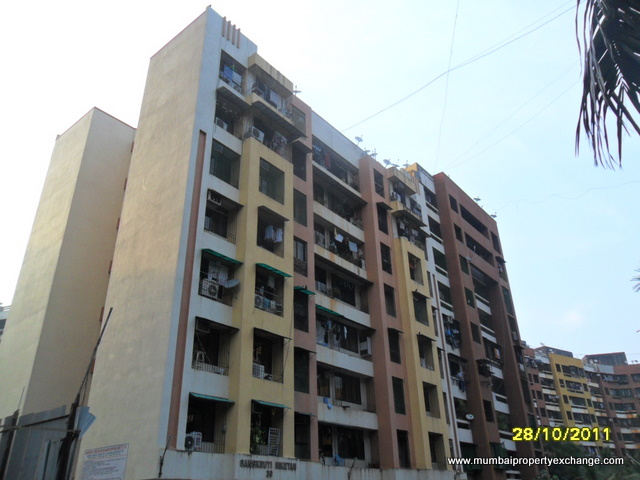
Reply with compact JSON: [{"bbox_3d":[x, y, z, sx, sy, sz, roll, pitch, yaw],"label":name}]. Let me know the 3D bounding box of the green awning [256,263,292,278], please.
[{"bbox_3d":[-1.973,1.366,22.253,0.604,0.211,1.831,-22,-33,33],"label":"green awning"}]

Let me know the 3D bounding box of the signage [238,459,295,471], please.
[{"bbox_3d":[-1.896,8.483,18.789,0.070,0.282,2.998,-22,-33,33],"label":"signage"}]

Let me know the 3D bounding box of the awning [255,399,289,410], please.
[{"bbox_3d":[-1.925,6.578,19.958,0.460,0.210,1.810,-22,-34,34],"label":"awning"}]

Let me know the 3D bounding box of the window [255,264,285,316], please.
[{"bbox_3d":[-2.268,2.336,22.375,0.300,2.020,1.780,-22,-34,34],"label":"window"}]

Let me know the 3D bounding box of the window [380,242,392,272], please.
[{"bbox_3d":[4.277,1.239,32.619,0.201,2.012,1.137,-22,-33,33],"label":"window"}]

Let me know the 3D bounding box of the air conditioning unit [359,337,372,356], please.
[{"bbox_3d":[2.784,6.428,29.964,0.550,1.020,0.390,-22,-34,34],"label":"air conditioning unit"}]

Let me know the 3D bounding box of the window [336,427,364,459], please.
[{"bbox_3d":[1.692,10.868,26.649,0.150,1.480,2.410,-22,-34,34],"label":"window"}]

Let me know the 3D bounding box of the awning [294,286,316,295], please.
[{"bbox_3d":[-0.747,2.447,24.323,0.433,0.191,1.147,-22,-33,33],"label":"awning"}]

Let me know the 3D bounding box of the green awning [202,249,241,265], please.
[{"bbox_3d":[-4.055,0.700,20.947,0.523,0.181,1.801,-22,-33,33],"label":"green awning"}]

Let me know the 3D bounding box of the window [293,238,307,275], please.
[{"bbox_3d":[-1.029,0.864,25.332,0.201,1.972,1.076,-22,-33,33],"label":"window"}]

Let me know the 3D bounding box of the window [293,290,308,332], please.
[{"bbox_3d":[-0.900,3.470,24.458,0.200,1.980,1.120,-22,-34,34],"label":"window"}]

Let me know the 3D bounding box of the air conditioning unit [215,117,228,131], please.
[{"bbox_3d":[-4.887,-5.511,24.392,0.310,0.550,0.760,-22,-34,34],"label":"air conditioning unit"}]

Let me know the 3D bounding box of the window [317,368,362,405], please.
[{"bbox_3d":[1.062,8.075,27.314,0.200,1.420,4.120,-22,-34,34],"label":"window"}]

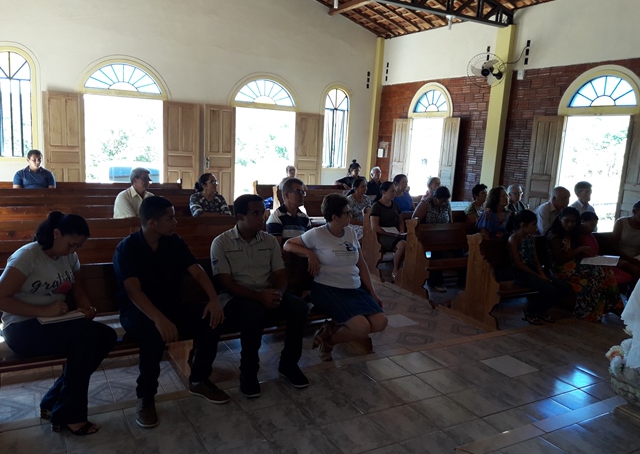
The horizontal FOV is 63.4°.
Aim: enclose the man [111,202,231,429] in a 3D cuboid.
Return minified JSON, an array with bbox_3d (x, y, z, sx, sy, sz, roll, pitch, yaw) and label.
[{"bbox_3d":[-0.921,0.465,3.278,0.631,1.253,0.714,-2,11,-29],"label":"man"}]

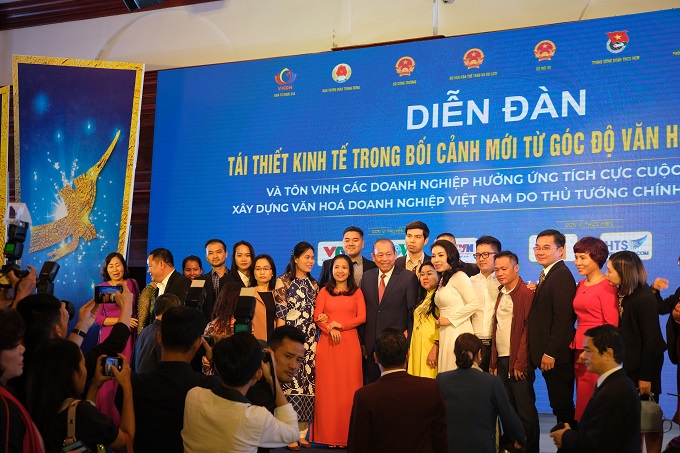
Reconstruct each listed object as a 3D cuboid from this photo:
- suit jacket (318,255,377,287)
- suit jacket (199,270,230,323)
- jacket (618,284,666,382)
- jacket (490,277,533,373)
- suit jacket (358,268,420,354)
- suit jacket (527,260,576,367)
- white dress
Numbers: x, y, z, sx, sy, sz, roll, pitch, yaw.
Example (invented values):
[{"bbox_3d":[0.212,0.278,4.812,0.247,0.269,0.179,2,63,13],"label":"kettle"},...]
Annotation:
[{"bbox_3d":[0.099,0.612,8.300,0.520,0.740,0.300,2,-7,0],"label":"suit jacket"},{"bbox_3d":[-1.117,0.724,8.500,0.500,0.740,0.300,3,-8,-12],"label":"suit jacket"},{"bbox_3d":[2.098,0.737,6.700,0.300,0.680,0.430,3,-8,-12],"label":"jacket"},{"bbox_3d":[1.290,0.725,7.200,0.280,0.710,0.430,9,-10,-44],"label":"jacket"},{"bbox_3d":[0.395,0.685,7.850,0.520,0.730,0.300,-1,-8,17],"label":"suit jacket"},{"bbox_3d":[1.526,0.628,6.950,0.300,0.760,0.460,6,-9,-32],"label":"suit jacket"},{"bbox_3d":[0.907,0.935,7.500,0.400,1.200,0.440,7,-9,-34],"label":"white dress"}]

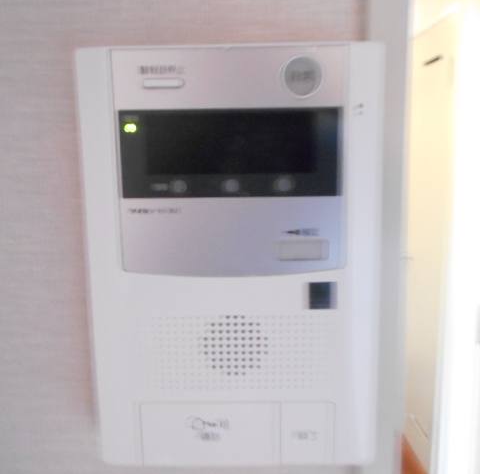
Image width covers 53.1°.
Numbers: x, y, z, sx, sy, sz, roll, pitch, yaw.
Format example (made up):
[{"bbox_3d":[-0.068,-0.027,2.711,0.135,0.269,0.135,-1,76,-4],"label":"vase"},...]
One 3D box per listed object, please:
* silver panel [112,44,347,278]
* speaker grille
[{"bbox_3d":[-0.004,-0.036,0.248,0.116,0.116,0.010,-1,9,2],"label":"silver panel"},{"bbox_3d":[-0.002,0.062,0.262,0.110,0.044,0.006,-1,9,2],"label":"speaker grille"}]

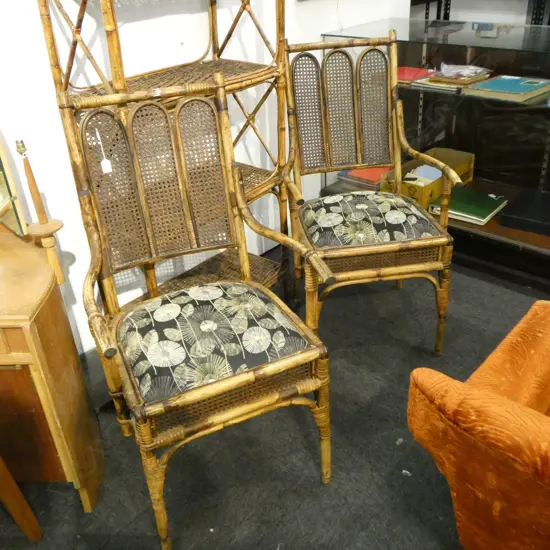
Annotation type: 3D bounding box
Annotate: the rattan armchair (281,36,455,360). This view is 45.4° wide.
[{"bbox_3d":[0.305,-0.281,2.370,0.572,1.050,0.570,-7,28,-7],"label":"rattan armchair"}]

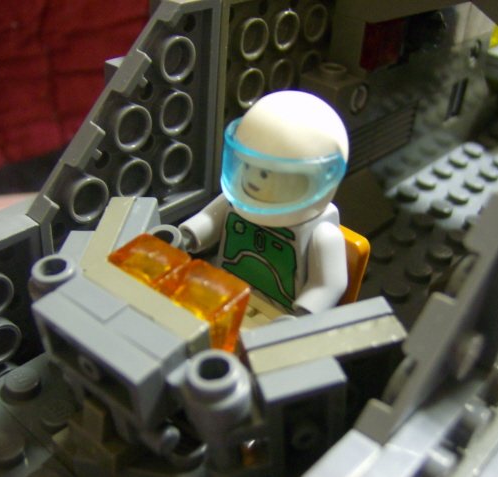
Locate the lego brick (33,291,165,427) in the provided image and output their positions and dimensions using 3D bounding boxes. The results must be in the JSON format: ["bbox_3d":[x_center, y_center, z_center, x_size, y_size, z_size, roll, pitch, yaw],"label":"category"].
[{"bbox_3d":[-0.015,0.012,0.067,0.016,0.008,0.003,26,47,32],"label":"lego brick"}]

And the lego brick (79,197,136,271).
[{"bbox_3d":[-0.018,0.002,0.087,0.003,0.008,0.016,2,39,7],"label":"lego brick"}]

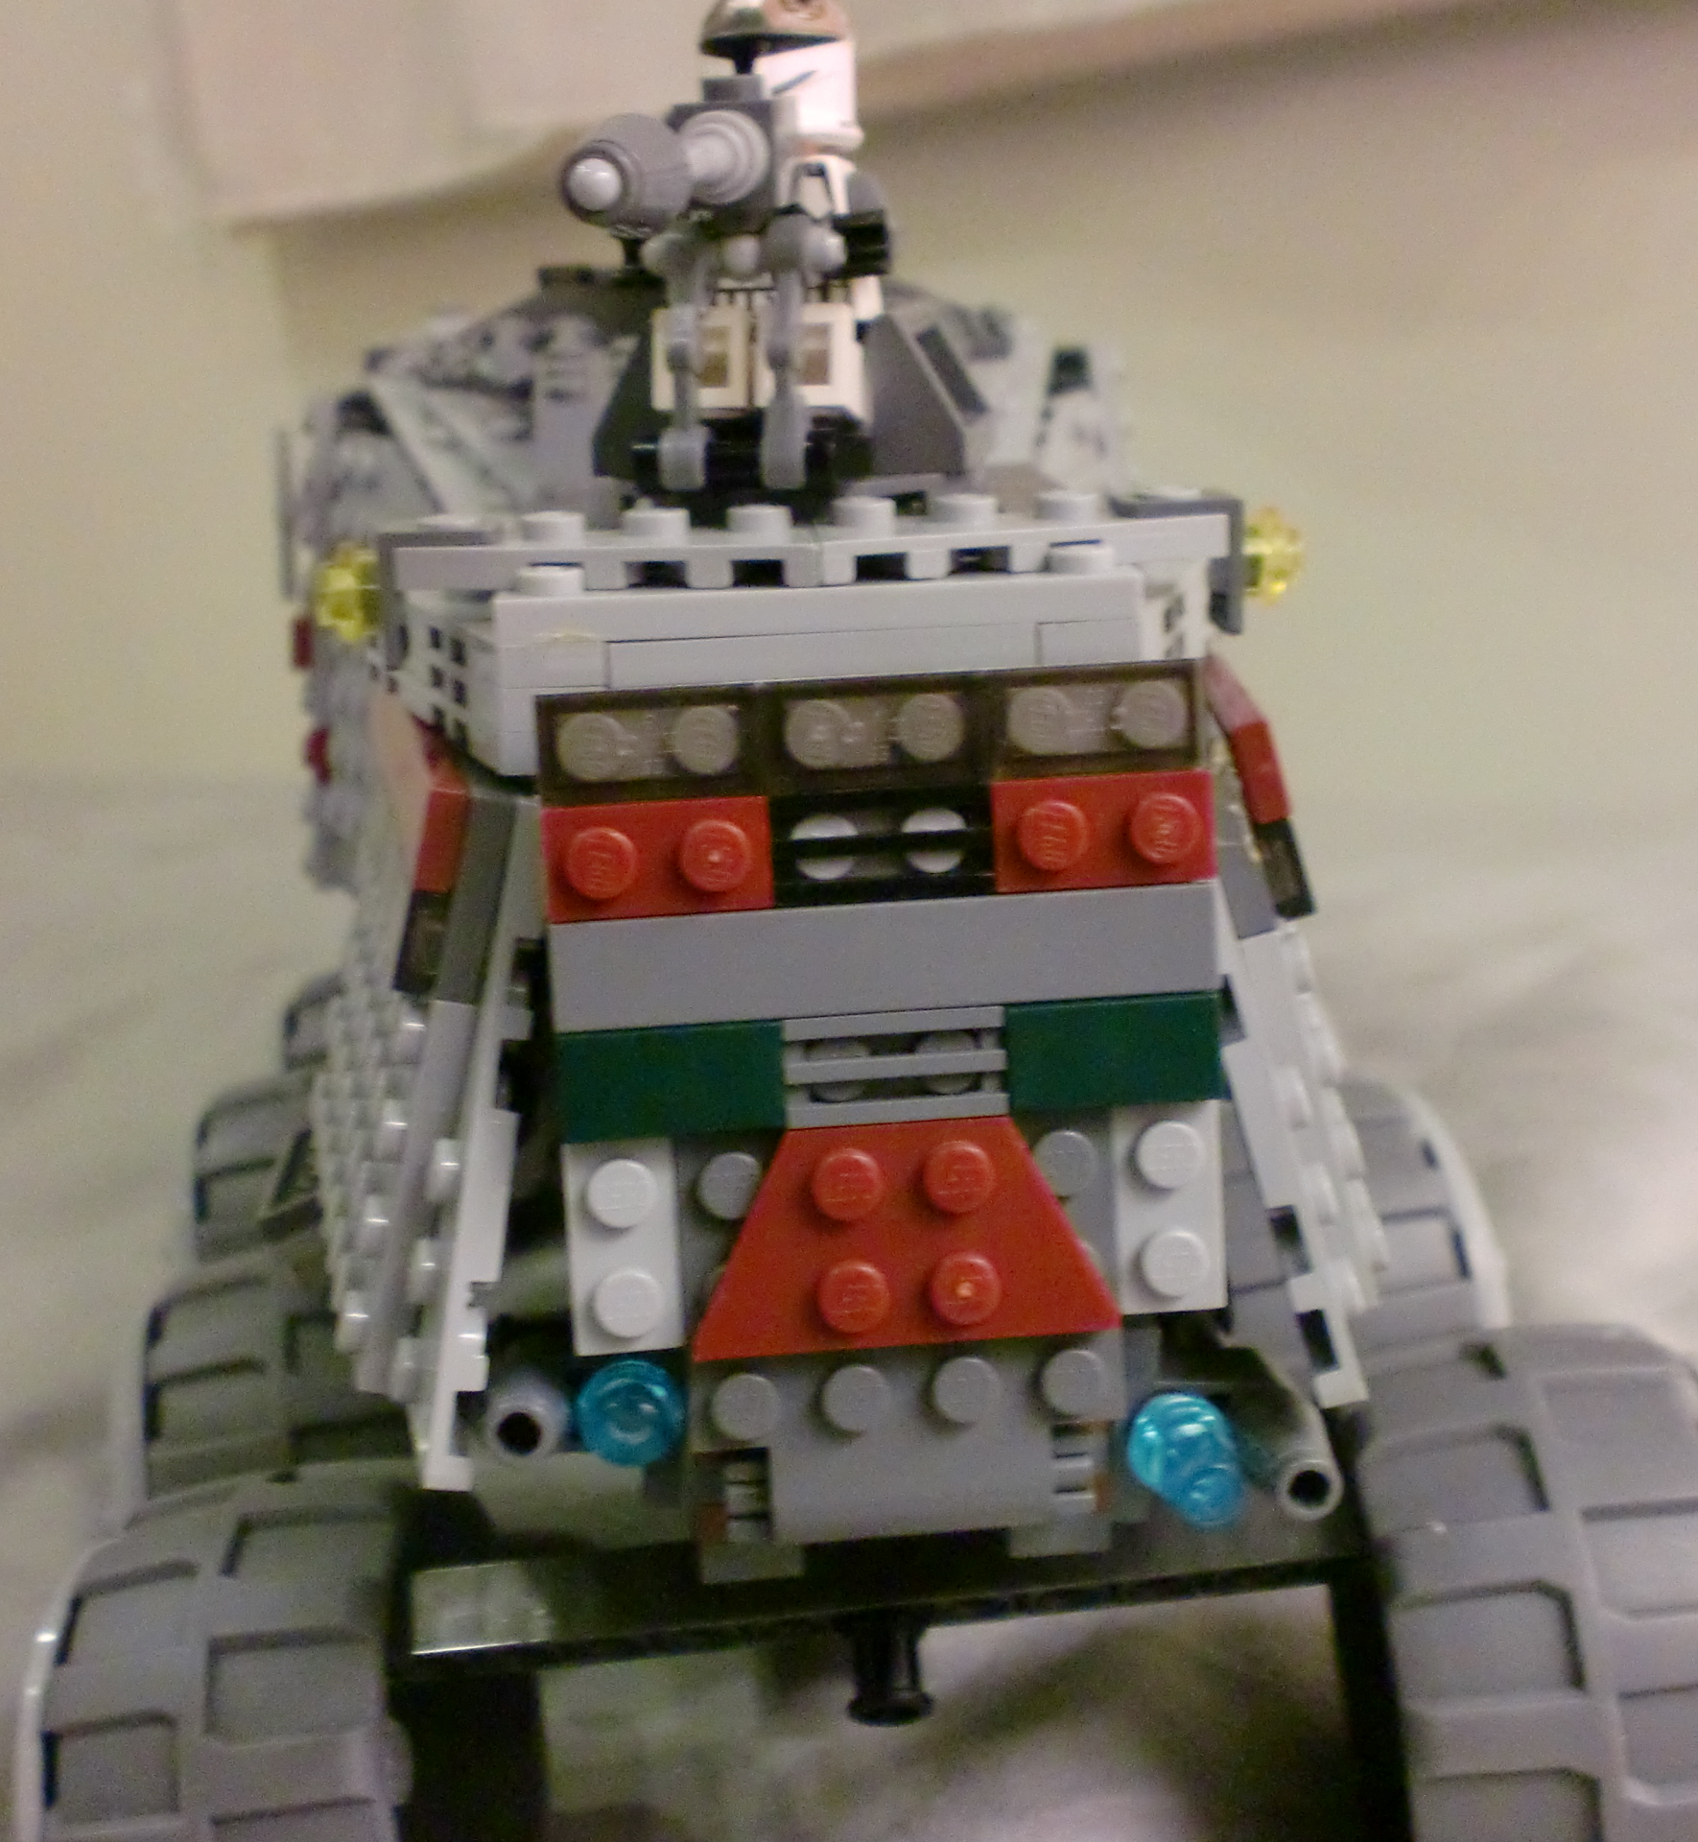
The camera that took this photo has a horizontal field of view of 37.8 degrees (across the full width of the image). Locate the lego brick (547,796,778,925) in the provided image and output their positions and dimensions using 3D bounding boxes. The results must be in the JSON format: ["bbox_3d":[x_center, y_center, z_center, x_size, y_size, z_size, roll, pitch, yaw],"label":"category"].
[{"bbox_3d":[-0.013,-0.004,0.177,0.016,0.008,0.005,-4,7,-4],"label":"lego brick"}]

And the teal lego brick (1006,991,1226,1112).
[{"bbox_3d":[0.019,0.009,0.181,0.016,0.008,0.003,-3,4,-5],"label":"teal lego brick"}]

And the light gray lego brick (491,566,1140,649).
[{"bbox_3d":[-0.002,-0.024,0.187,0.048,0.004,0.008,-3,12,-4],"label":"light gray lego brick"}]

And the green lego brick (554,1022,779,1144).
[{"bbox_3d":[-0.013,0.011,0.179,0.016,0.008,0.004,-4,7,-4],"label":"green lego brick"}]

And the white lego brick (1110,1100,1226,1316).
[{"bbox_3d":[0.024,0.021,0.184,0.008,0.016,0.005,-4,7,-4],"label":"white lego brick"}]

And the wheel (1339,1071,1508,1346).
[{"bbox_3d":[0.050,0.047,0.283,0.033,0.053,0.053,-3,12,-4],"label":"wheel"}]

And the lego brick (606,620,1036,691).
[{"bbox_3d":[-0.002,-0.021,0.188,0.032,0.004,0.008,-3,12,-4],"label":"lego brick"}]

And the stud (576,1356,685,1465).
[{"bbox_3d":[-0.016,0.036,0.182,0.008,0.008,0.005,-3,-3,-5],"label":"stud"}]

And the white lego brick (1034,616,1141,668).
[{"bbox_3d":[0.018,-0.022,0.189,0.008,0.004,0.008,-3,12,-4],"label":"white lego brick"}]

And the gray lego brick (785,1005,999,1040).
[{"bbox_3d":[0.003,0.007,0.180,0.016,0.002,0.003,-4,7,-4],"label":"gray lego brick"}]

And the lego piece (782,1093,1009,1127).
[{"bbox_3d":[0.003,0.014,0.181,0.016,0.002,0.003,-4,7,-4],"label":"lego piece"}]

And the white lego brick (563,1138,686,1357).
[{"bbox_3d":[-0.016,0.023,0.181,0.008,0.016,0.005,-4,7,-4],"label":"white lego brick"}]

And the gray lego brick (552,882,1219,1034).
[{"bbox_3d":[0.003,0.003,0.179,0.048,0.008,0.003,-3,4,-5],"label":"gray lego brick"}]

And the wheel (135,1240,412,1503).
[{"bbox_3d":[-0.059,0.064,0.279,0.030,0.054,0.054,-8,15,-7],"label":"wheel"}]

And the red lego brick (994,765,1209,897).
[{"bbox_3d":[0.018,-0.006,0.179,0.016,0.008,0.005,-4,7,-4],"label":"red lego brick"}]

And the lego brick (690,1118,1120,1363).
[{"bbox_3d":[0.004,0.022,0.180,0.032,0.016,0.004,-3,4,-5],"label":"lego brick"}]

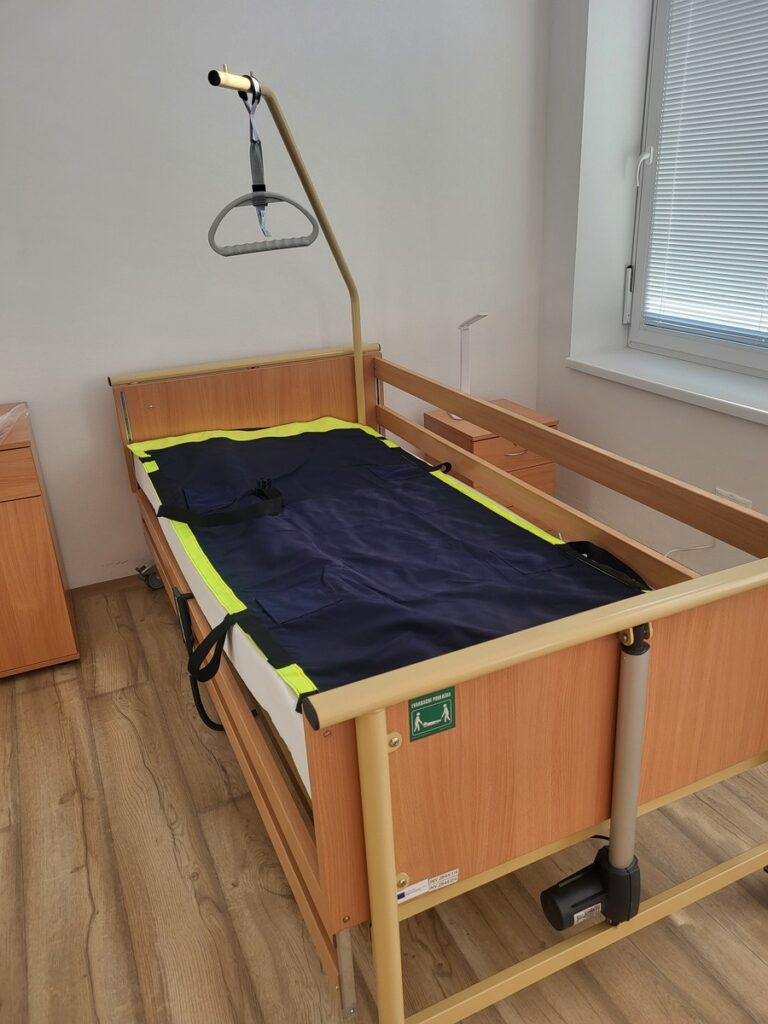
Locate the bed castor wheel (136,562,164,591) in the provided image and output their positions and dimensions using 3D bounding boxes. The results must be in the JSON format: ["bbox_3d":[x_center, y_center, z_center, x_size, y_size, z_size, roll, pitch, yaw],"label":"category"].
[{"bbox_3d":[-0.875,0.245,2.921,0.060,0.115,0.115,16,29,39],"label":"bed castor wheel"}]

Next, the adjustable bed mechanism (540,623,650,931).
[{"bbox_3d":[0.341,0.453,1.218,0.210,0.618,0.092,-12,25,-21],"label":"adjustable bed mechanism"}]

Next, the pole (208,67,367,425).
[{"bbox_3d":[-0.237,-0.601,2.458,0.230,1.350,0.896,4,24,17],"label":"pole"}]

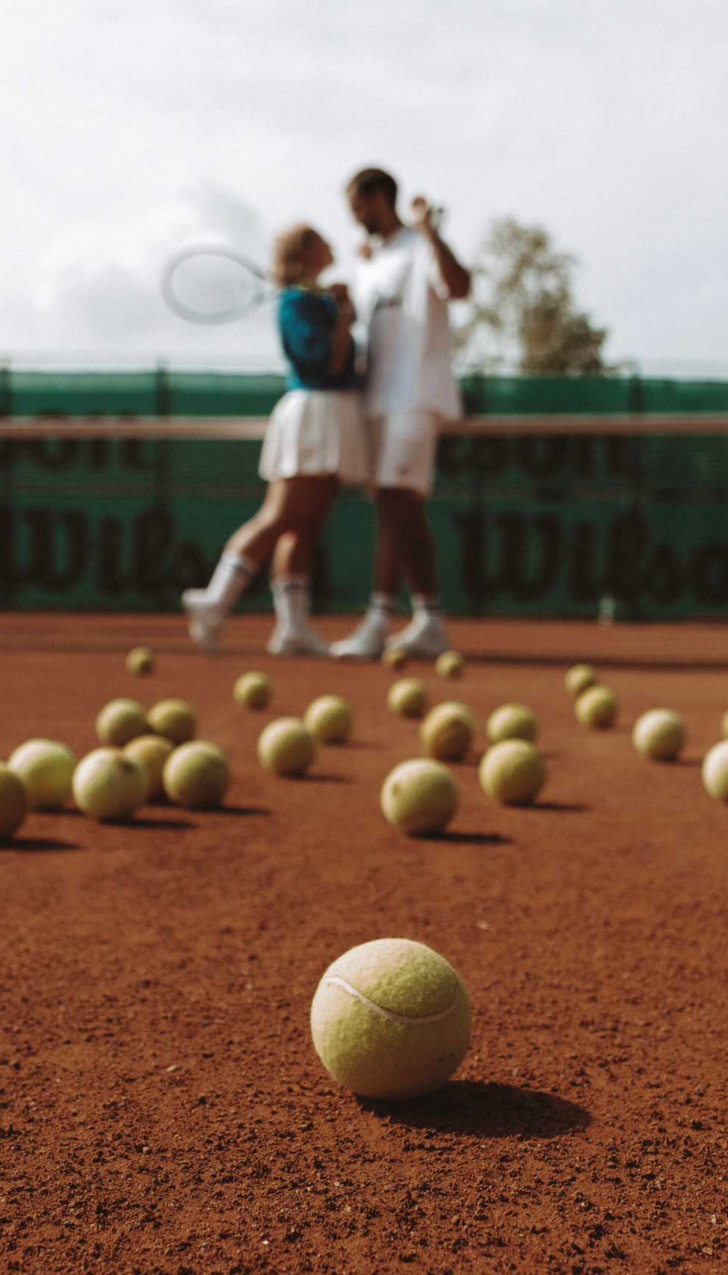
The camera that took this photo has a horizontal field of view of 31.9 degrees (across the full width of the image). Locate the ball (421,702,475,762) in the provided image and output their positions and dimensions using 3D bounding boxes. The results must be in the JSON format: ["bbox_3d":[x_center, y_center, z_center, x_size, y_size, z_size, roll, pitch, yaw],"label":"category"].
[{"bbox_3d":[0.108,0.118,1.630,0.067,0.067,0.067,1,2,0],"label":"ball"}]

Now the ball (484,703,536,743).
[{"bbox_3d":[0.191,0.119,1.632,0.067,0.067,0.067,1,2,0],"label":"ball"}]

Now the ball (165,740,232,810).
[{"bbox_3d":[-0.165,0.136,1.269,0.067,0.067,0.067,1,2,0],"label":"ball"}]

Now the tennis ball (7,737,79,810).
[{"bbox_3d":[-0.295,0.127,1.170,0.067,0.067,0.067,1,2,0],"label":"tennis ball"}]

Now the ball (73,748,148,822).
[{"bbox_3d":[-0.227,0.132,1.146,0.067,0.067,0.067,1,2,0],"label":"ball"}]

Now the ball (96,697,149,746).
[{"bbox_3d":[-0.322,0.118,1.707,0.067,0.067,0.067,1,2,0],"label":"ball"}]

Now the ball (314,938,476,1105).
[{"bbox_3d":[0.012,0.166,0.554,0.067,0.067,0.067,1,2,0],"label":"ball"}]

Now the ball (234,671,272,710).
[{"bbox_3d":[-0.182,0.091,2.115,0.067,0.067,0.067,1,2,0],"label":"ball"}]

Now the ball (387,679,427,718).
[{"bbox_3d":[0.073,0.101,2.120,0.067,0.067,0.067,1,2,0],"label":"ball"}]

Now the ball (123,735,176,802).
[{"bbox_3d":[-0.216,0.134,1.298,0.067,0.067,0.067,1,2,0],"label":"ball"}]

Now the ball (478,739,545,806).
[{"bbox_3d":[0.151,0.137,1.293,0.067,0.067,0.067,1,2,0],"label":"ball"}]

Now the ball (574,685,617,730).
[{"bbox_3d":[0.386,0.116,2.115,0.067,0.067,0.067,1,2,0],"label":"ball"}]

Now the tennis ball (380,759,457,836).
[{"bbox_3d":[0.050,0.145,1.154,0.067,0.067,0.067,1,2,0],"label":"tennis ball"}]

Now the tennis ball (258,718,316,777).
[{"bbox_3d":[-0.091,0.129,1.508,0.067,0.067,0.067,1,2,0],"label":"tennis ball"}]

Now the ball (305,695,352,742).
[{"bbox_3d":[-0.049,0.113,1.770,0.067,0.067,0.067,1,2,0],"label":"ball"}]

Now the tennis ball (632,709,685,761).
[{"bbox_3d":[0.385,0.126,1.658,0.067,0.067,0.067,1,2,0],"label":"tennis ball"}]

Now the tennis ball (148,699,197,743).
[{"bbox_3d":[-0.261,0.118,1.725,0.067,0.067,0.067,1,2,0],"label":"tennis ball"}]

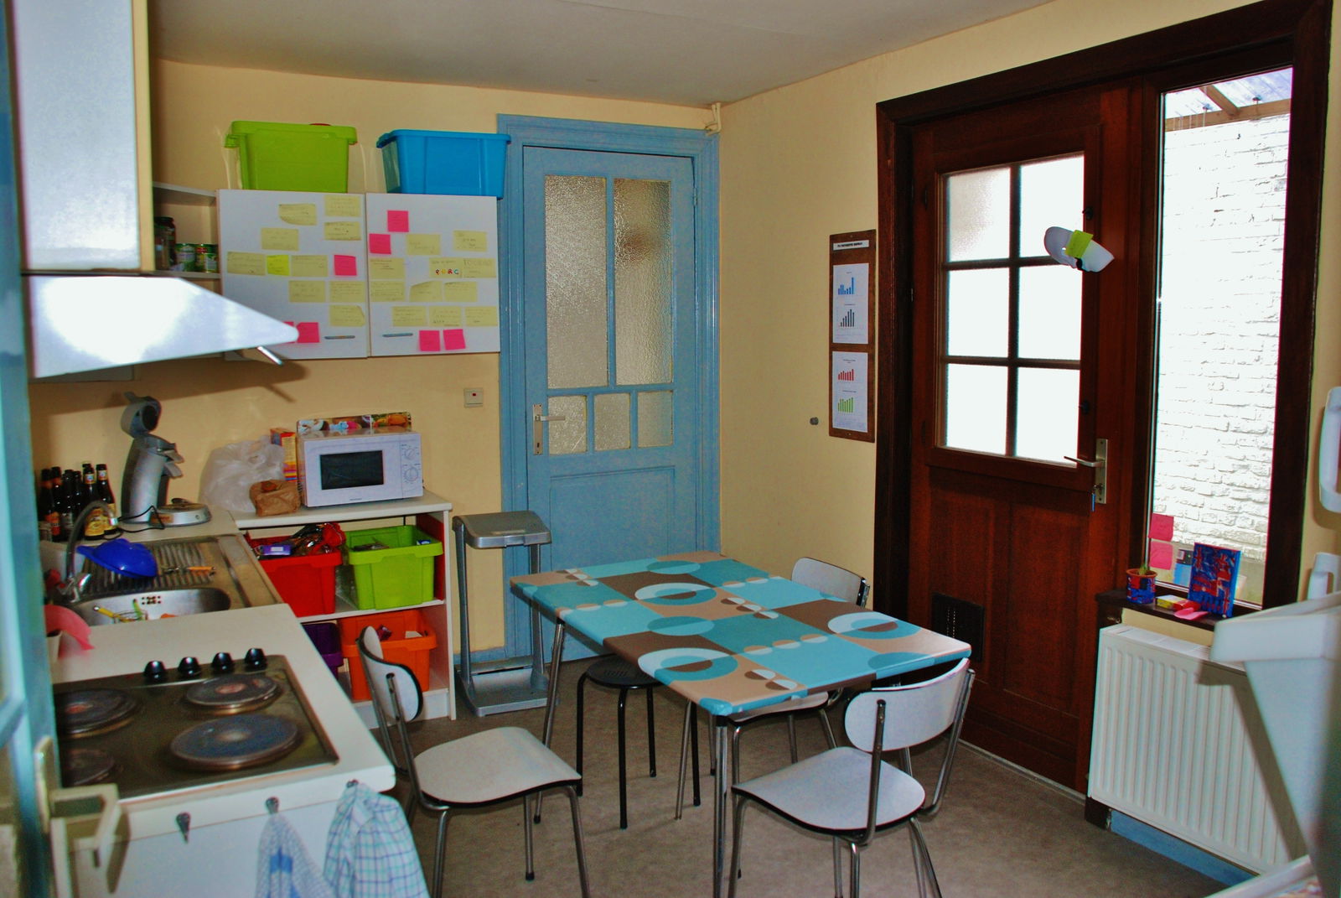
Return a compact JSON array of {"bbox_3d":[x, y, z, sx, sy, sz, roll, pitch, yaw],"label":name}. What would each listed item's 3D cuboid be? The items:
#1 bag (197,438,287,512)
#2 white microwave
[{"bbox_3d":[-1.506,0.087,3.535,0.285,0.248,0.230,-5,9,-29],"label":"bag"},{"bbox_3d":[-1.168,0.056,3.757,0.430,0.247,0.290,-5,9,-29],"label":"white microwave"}]

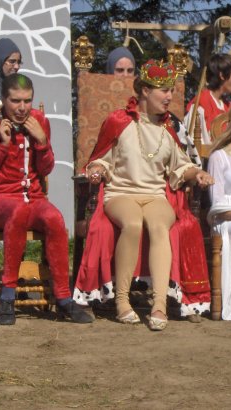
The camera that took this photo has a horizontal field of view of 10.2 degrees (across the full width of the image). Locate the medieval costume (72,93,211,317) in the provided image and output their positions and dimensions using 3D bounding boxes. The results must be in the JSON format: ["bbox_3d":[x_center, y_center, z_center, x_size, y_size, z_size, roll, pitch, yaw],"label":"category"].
[{"bbox_3d":[0.142,-0.002,7.090,0.730,1.180,0.620,-1,3,-5],"label":"medieval costume"}]

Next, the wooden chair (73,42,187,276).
[{"bbox_3d":[0.101,-0.182,7.281,0.700,1.560,0.700,-1,3,-7],"label":"wooden chair"}]

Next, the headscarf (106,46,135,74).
[{"bbox_3d":[0.032,-0.851,8.266,0.210,0.320,0.250,-1,3,-8],"label":"headscarf"}]

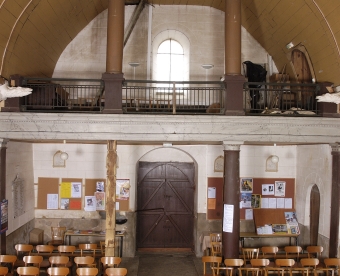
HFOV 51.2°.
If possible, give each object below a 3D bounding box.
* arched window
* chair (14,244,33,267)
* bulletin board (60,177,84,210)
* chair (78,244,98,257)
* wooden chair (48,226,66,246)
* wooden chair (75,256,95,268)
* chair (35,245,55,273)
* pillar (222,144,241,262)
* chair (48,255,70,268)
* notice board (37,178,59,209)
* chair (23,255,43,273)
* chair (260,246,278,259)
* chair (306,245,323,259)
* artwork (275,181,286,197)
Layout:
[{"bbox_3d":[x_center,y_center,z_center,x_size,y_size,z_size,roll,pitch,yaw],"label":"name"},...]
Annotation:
[{"bbox_3d":[0.015,-2.241,10.873,0.822,1.641,0.120,1,-1,-3],"label":"arched window"},{"bbox_3d":[-3.484,2.952,8.279,0.430,0.790,0.450,1,-1,-3],"label":"chair"},{"bbox_3d":[-2.804,1.626,10.199,0.591,0.903,0.030,1,-1,-3],"label":"bulletin board"},{"bbox_3d":[-1.862,2.864,7.971,0.430,0.820,0.480,1,-2,-7],"label":"chair"},{"bbox_3d":[-3.021,2.864,9.454,0.430,0.860,0.470,1,-2,-3],"label":"wooden chair"},{"bbox_3d":[-1.739,2.850,7.050,0.430,0.820,0.480,1,-2,-6],"label":"wooden chair"},{"bbox_3d":[-2.958,2.945,8.223,0.420,0.780,0.470,1,-2,-3],"label":"chair"},{"bbox_3d":[1.363,1.725,7.838,0.420,3.275,0.420,1,-2,-3],"label":"pillar"},{"bbox_3d":[-2.376,2.951,7.413,0.430,0.790,0.450,1,-1,-3],"label":"chair"},{"bbox_3d":[-3.357,1.543,9.820,0.590,0.890,0.030,1,-2,-3],"label":"notice board"},{"bbox_3d":[-2.755,2.810,6.990,0.430,0.820,0.480,1,-2,-6],"label":"chair"},{"bbox_3d":[2.339,2.942,8.039,0.430,0.820,0.480,1,-2,-1],"label":"chair"},{"bbox_3d":[3.613,3.099,8.604,0.430,0.790,0.450,1,-1,-3],"label":"chair"},{"bbox_3d":[3.208,1.482,10.300,0.300,0.420,0.010,1,-2,-3],"label":"artwork"}]

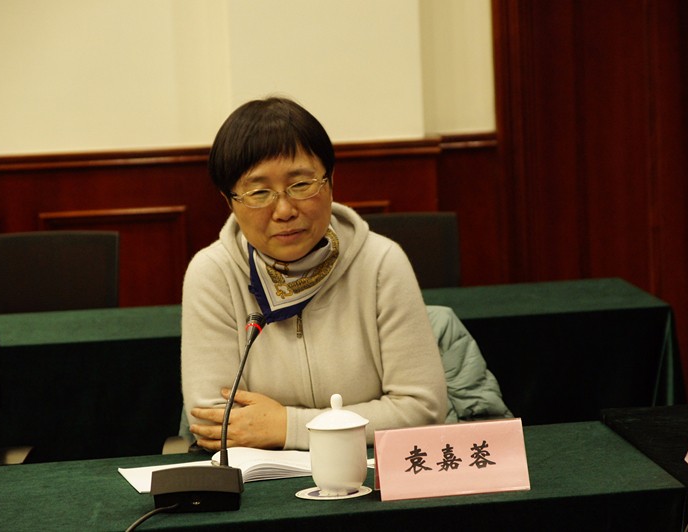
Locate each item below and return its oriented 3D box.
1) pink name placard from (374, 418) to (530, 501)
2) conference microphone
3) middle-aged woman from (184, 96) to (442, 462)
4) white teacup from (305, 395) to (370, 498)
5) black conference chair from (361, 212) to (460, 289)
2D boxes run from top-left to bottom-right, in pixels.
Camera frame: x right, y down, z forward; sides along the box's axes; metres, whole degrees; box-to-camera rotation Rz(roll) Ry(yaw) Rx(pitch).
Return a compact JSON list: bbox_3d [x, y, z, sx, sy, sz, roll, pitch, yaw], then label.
[{"bbox_3d":[0.143,0.257,3.342,0.200,0.090,0.074,-3,7,-11],"label":"pink name placard"},{"bbox_3d":[-0.180,0.194,3.327,0.160,0.242,0.190,-3,7,-11],"label":"conference microphone"},{"bbox_3d":[-0.053,0.371,3.856,0.450,1.260,0.680,-3,7,-11],"label":"middle-aged woman"},{"bbox_3d":[-0.011,0.239,3.347,0.086,0.138,0.086,-2,7,0],"label":"white teacup"},{"bbox_3d":[0.141,0.344,5.686,0.540,0.900,0.580,-3,7,-11],"label":"black conference chair"}]

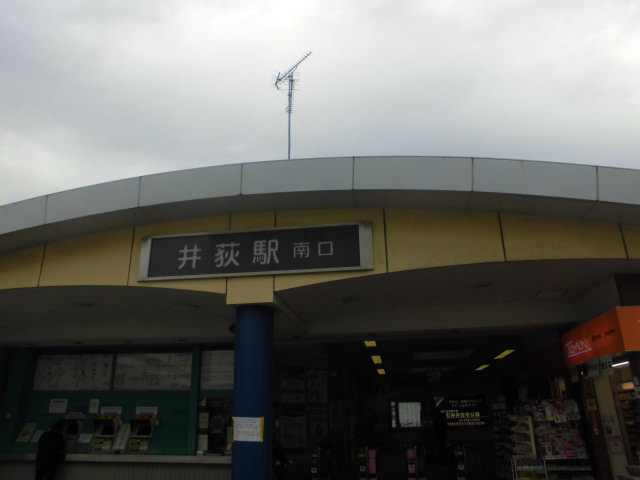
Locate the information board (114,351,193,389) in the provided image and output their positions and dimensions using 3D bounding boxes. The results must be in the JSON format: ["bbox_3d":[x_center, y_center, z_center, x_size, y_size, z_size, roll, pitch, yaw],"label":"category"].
[{"bbox_3d":[-3.297,2.603,9.511,1.620,0.710,0.060,-4,-20,8],"label":"information board"}]

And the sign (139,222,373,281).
[{"bbox_3d":[-0.831,0.181,6.071,3.000,0.600,0.150,-4,-20,8],"label":"sign"}]

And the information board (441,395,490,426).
[{"bbox_3d":[4.508,5.369,15.048,1.500,0.910,0.100,-4,-20,8],"label":"information board"}]

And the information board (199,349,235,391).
[{"bbox_3d":[-1.883,2.517,9.316,0.870,0.730,0.060,-4,-20,8],"label":"information board"}]

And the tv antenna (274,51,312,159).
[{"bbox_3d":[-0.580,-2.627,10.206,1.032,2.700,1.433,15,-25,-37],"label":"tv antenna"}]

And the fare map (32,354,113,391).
[{"bbox_3d":[-4.984,2.688,9.750,1.700,0.710,0.060,-4,-20,8],"label":"fare map"}]

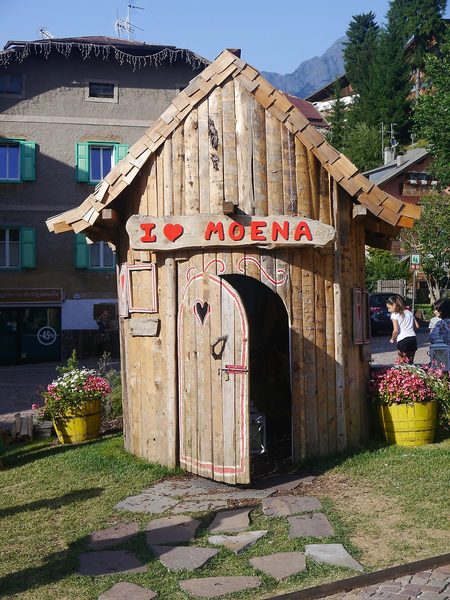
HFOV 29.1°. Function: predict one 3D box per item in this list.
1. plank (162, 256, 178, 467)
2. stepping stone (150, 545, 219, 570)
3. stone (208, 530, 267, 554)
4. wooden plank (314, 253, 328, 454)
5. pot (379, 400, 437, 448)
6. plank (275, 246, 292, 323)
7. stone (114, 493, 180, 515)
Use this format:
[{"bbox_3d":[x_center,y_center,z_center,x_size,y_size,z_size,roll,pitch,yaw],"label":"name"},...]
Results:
[{"bbox_3d":[-0.464,0.528,7.443,0.105,1.795,0.070,0,1,34],"label":"plank"},{"bbox_3d":[-0.282,1.529,5.089,0.423,0.040,0.393,0,0,11],"label":"stepping stone"},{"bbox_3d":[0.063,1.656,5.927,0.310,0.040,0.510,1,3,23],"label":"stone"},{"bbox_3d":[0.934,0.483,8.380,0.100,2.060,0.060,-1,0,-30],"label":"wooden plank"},{"bbox_3d":[1.798,1.207,8.471,0.570,0.420,0.570,0,0,0],"label":"pot"},{"bbox_3d":[0.509,-0.132,7.600,0.135,0.658,0.050,-1,0,-15],"label":"plank"},{"bbox_3d":[-0.566,1.525,6.398,0.419,0.045,0.460,1,3,16],"label":"stone"}]

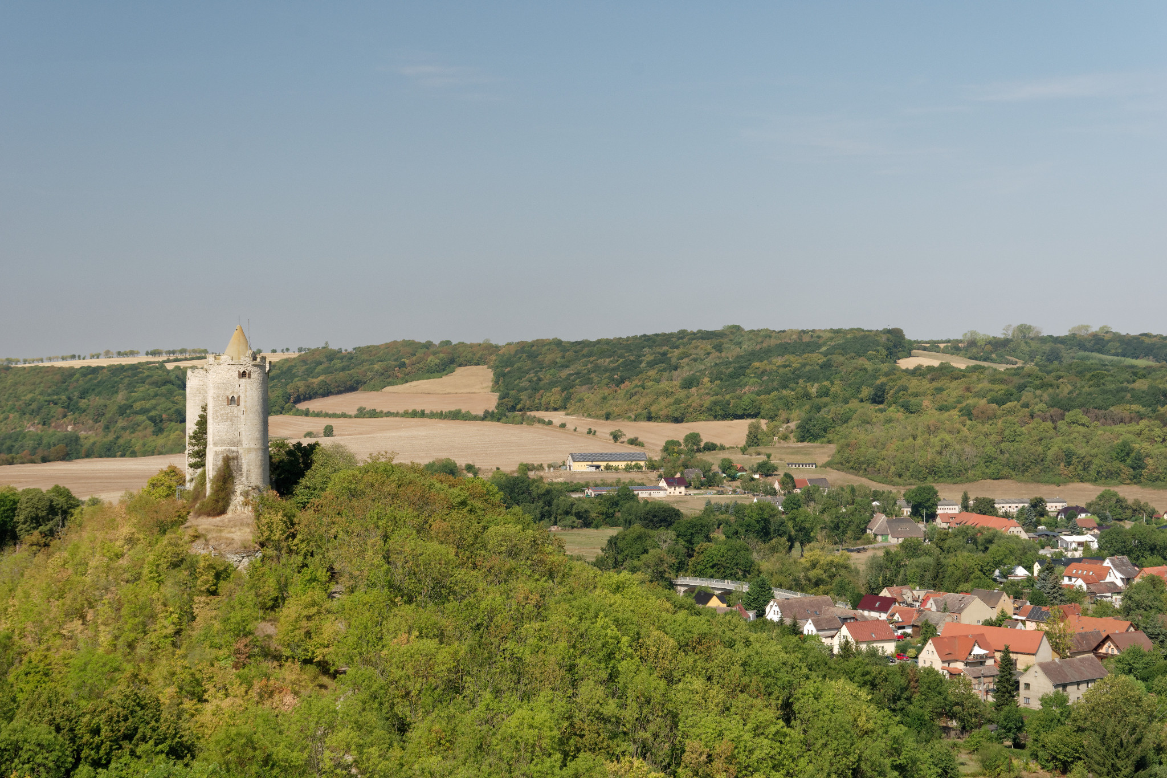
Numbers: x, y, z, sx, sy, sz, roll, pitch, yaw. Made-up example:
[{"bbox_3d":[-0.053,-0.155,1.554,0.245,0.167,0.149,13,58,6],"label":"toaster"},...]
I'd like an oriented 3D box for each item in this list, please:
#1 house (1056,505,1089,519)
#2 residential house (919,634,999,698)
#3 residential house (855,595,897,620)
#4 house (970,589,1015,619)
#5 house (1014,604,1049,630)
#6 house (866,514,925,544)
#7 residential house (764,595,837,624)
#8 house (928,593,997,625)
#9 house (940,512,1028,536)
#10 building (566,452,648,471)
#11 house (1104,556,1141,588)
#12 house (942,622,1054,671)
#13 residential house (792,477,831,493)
[{"bbox_3d":[235.180,60.150,840.530,14.000,7.500,10.500,0,1,-20],"label":"house"},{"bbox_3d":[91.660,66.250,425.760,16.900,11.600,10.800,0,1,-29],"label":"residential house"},{"bbox_3d":[89.400,65.970,525.370,7.800,7.300,12.000,0,1,-38],"label":"residential house"},{"bbox_3d":[119.710,63.540,515.660,10.050,8.320,9.320,0,1,45],"label":"house"},{"bbox_3d":[131.200,66.080,500.970,6.700,7.500,11.300,0,1,-40],"label":"house"},{"bbox_3d":[129.530,57.710,724.510,20.800,10.900,13.000,0,0,-2],"label":"house"},{"bbox_3d":[62.220,63.760,498.170,18.800,8.180,8.340,0,1,-30],"label":"residential house"},{"bbox_3d":[105.250,62.200,489.570,15.500,9.500,12.500,-1,1,-41],"label":"house"},{"bbox_3d":[165.880,57.730,719.170,14.000,10.500,44.000,0,1,-19],"label":"house"},{"bbox_3d":[14.670,43.780,1052.030,46.500,10.200,13.000,0,1,-16],"label":"building"},{"bbox_3d":[175.550,60.230,575.000,10.940,9.960,12.150,0,1,42],"label":"house"},{"bbox_3d":[101.140,63.480,430.410,25.510,9.870,9.920,0,1,38],"label":"house"},{"bbox_3d":[132.560,56.870,1020.510,21.000,8.500,10.000,0,1,-27],"label":"residential house"}]

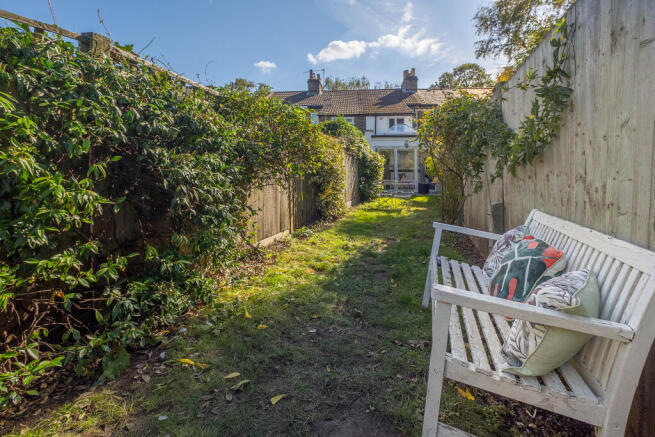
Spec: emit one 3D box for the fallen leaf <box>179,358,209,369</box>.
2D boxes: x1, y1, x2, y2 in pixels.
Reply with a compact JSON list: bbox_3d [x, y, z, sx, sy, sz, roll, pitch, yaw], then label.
[{"bbox_3d":[-0.753,0.810,1.531,0.192,0.020,0.050,3,10,14],"label":"fallen leaf"}]

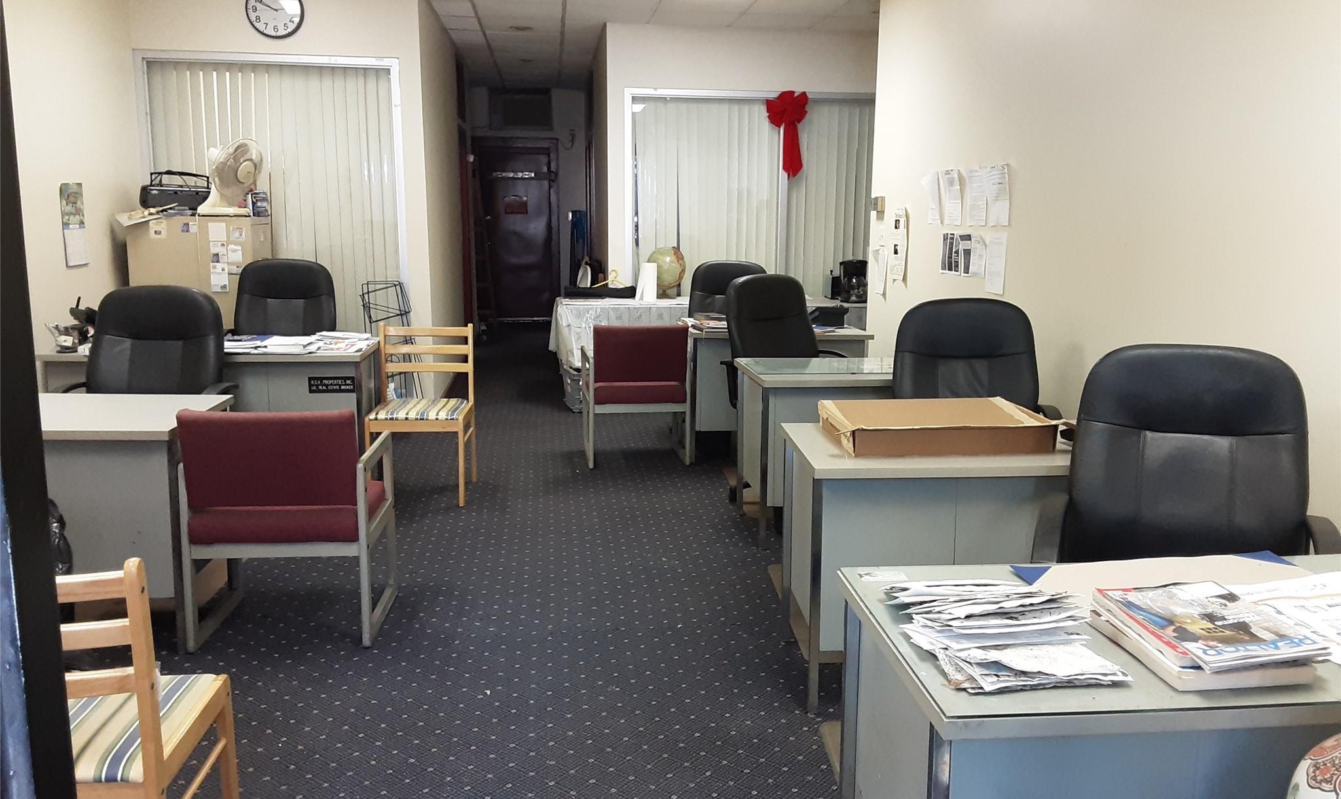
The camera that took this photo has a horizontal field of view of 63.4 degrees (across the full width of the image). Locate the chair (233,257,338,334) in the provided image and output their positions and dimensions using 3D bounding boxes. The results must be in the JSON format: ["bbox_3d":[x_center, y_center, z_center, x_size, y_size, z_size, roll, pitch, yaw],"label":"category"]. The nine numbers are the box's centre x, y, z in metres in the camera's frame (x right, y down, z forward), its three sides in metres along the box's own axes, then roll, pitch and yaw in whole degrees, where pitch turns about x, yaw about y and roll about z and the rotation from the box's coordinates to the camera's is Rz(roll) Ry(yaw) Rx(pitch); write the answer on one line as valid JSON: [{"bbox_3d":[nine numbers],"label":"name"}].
[{"bbox_3d":[-2.161,-0.200,5.979,0.650,1.120,0.680,-1,10,-8],"label":"chair"}]

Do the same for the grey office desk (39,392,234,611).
[{"bbox_3d":[-2.184,0.416,3.767,1.080,0.740,0.650,-1,10,-6],"label":"grey office desk"}]

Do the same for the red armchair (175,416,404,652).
[{"bbox_3d":[-1.288,0.383,3.715,0.594,0.802,0.629,0,10,-5],"label":"red armchair"}]

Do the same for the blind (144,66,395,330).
[{"bbox_3d":[-2.438,-1.089,6.785,1.533,2.010,0.102,0,10,-6],"label":"blind"}]

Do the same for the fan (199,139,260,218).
[{"bbox_3d":[-2.573,-1.306,6.365,0.290,0.450,0.340,6,12,28],"label":"fan"}]

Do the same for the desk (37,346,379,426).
[{"bbox_3d":[-2.255,0.097,5.481,1.492,0.731,0.660,0,10,-6],"label":"desk"}]

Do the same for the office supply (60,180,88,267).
[{"bbox_3d":[-3.072,-0.901,5.596,0.020,0.421,0.266,0,10,-6],"label":"office supply"}]

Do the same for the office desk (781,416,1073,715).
[{"bbox_3d":[0.978,0.491,3.452,1.218,0.731,0.660,0,10,-4],"label":"office desk"}]

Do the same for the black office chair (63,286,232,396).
[{"bbox_3d":[-2.071,0.138,4.265,0.650,1.110,0.680,-1,10,-6],"label":"black office chair"}]

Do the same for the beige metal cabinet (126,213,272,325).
[{"bbox_3d":[-2.667,-0.363,6.274,0.665,1.360,0.390,0,10,-6],"label":"beige metal cabinet"}]

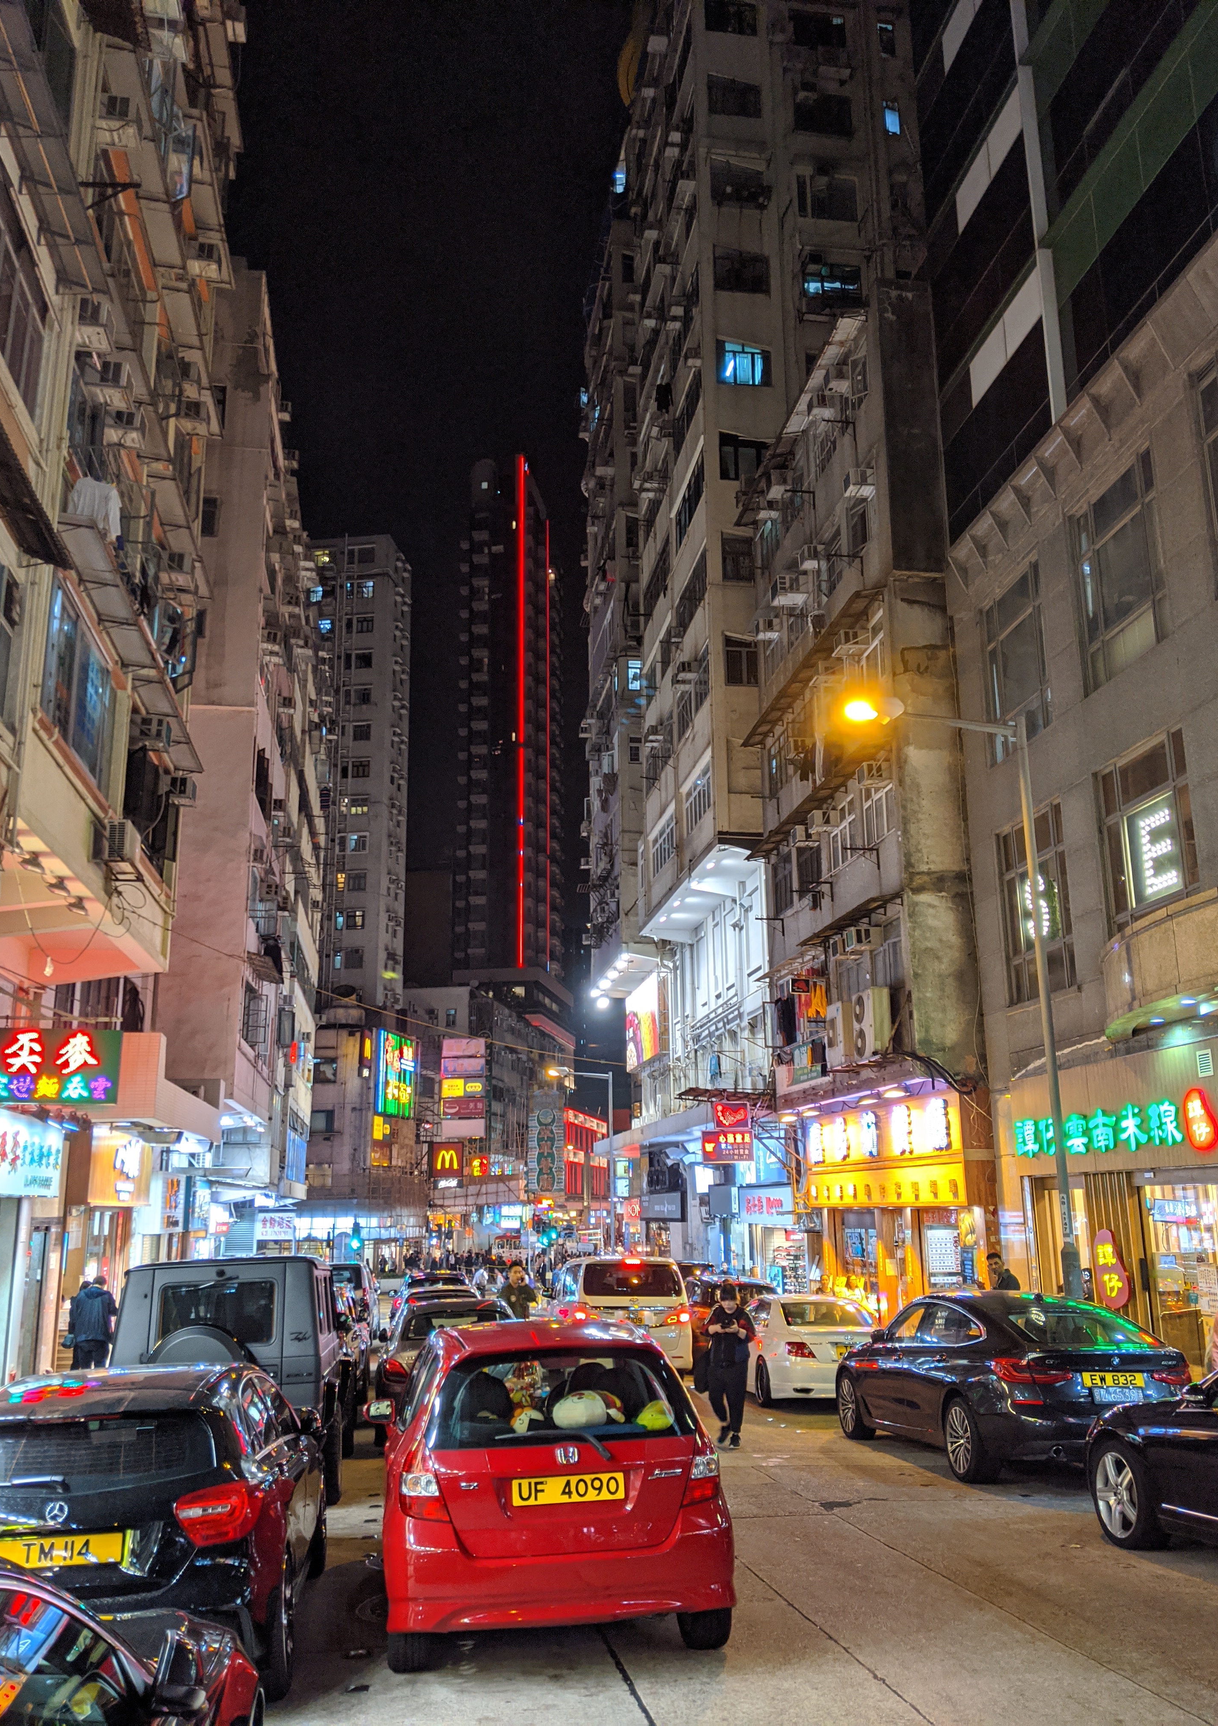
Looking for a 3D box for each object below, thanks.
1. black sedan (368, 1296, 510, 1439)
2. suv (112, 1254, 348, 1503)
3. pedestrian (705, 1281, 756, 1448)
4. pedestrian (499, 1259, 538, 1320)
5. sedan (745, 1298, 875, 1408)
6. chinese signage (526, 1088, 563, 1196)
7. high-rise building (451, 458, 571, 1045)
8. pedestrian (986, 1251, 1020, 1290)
[{"bbox_3d":[-1.807,5.850,15.818,1.790,1.430,4.660,2,-16,-9],"label":"black sedan"},{"bbox_3d":[-3.339,4.632,12.430,1.810,1.950,4.680,1,-16,-8],"label":"suv"},{"bbox_3d":[1.208,5.136,13.845,0.520,1.620,0.420,-2,-16,4],"label":"pedestrian"},{"bbox_3d":[-1.187,6.062,17.363,0.520,1.770,0.380,4,-16,-16],"label":"pedestrian"},{"bbox_3d":[2.568,6.490,18.304,1.780,1.440,4.730,1,-16,-7],"label":"sedan"},{"bbox_3d":[-4.802,21.046,102.000,2.700,8.200,0.400,-3,-16,9],"label":"chinese signage"},{"bbox_3d":[-11.631,0.288,172.583,10.800,100.000,22.000,-4,-16,10],"label":"high-rise building"},{"bbox_3d":[4.683,5.468,15.770,0.400,1.720,0.520,11,-19,-36],"label":"pedestrian"}]

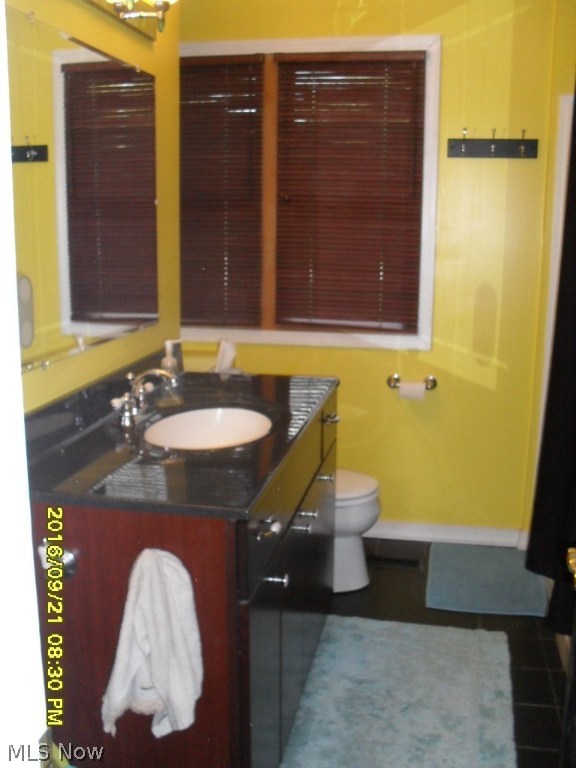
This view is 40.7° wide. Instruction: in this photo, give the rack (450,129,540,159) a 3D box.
[{"bbox_3d":[0.812,-0.950,3.075,0.347,0.107,0.055,3,12,11],"label":"rack"}]

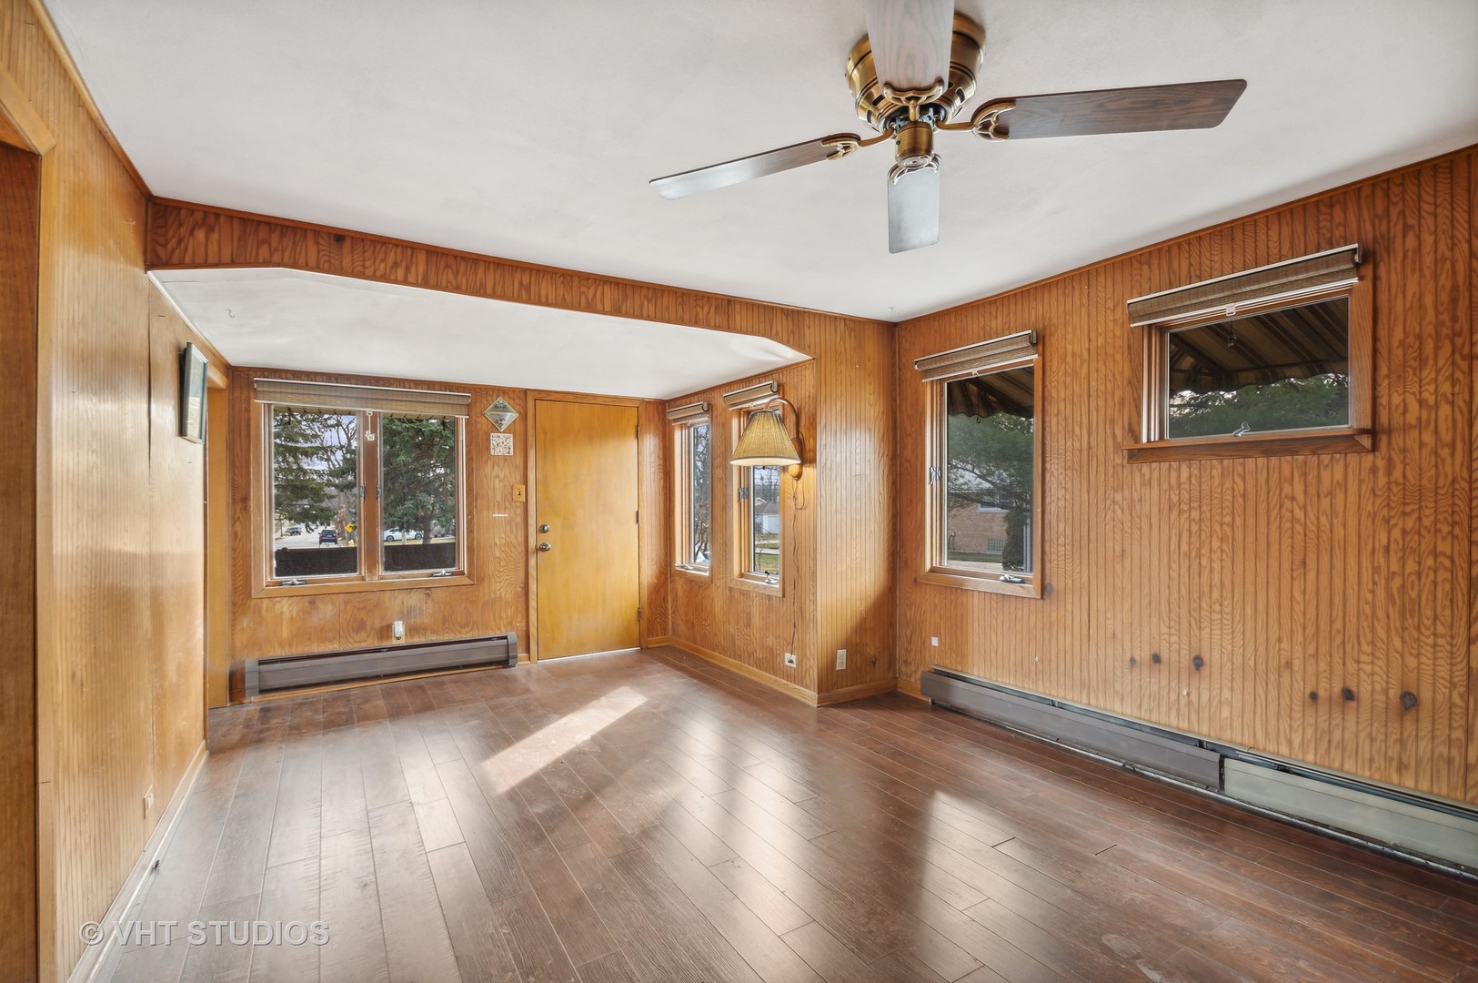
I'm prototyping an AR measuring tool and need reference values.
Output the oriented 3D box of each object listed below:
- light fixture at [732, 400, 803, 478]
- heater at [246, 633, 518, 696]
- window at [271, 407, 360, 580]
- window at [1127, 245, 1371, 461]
[{"bbox_3d":[0.177,-0.320,3.722,0.447,0.492,0.424,0,0,-33],"label":"light fixture"},{"bbox_3d":[-2.391,1.185,4.264,1.617,0.220,0.075,0,0,-30],"label":"heater"},{"bbox_3d":[-2.834,0.003,4.134,0.498,1.172,0.080,0,0,-30],"label":"window"},{"bbox_3d":[2.019,-0.501,2.509,0.120,0.731,0.796,0,0,-33],"label":"window"}]

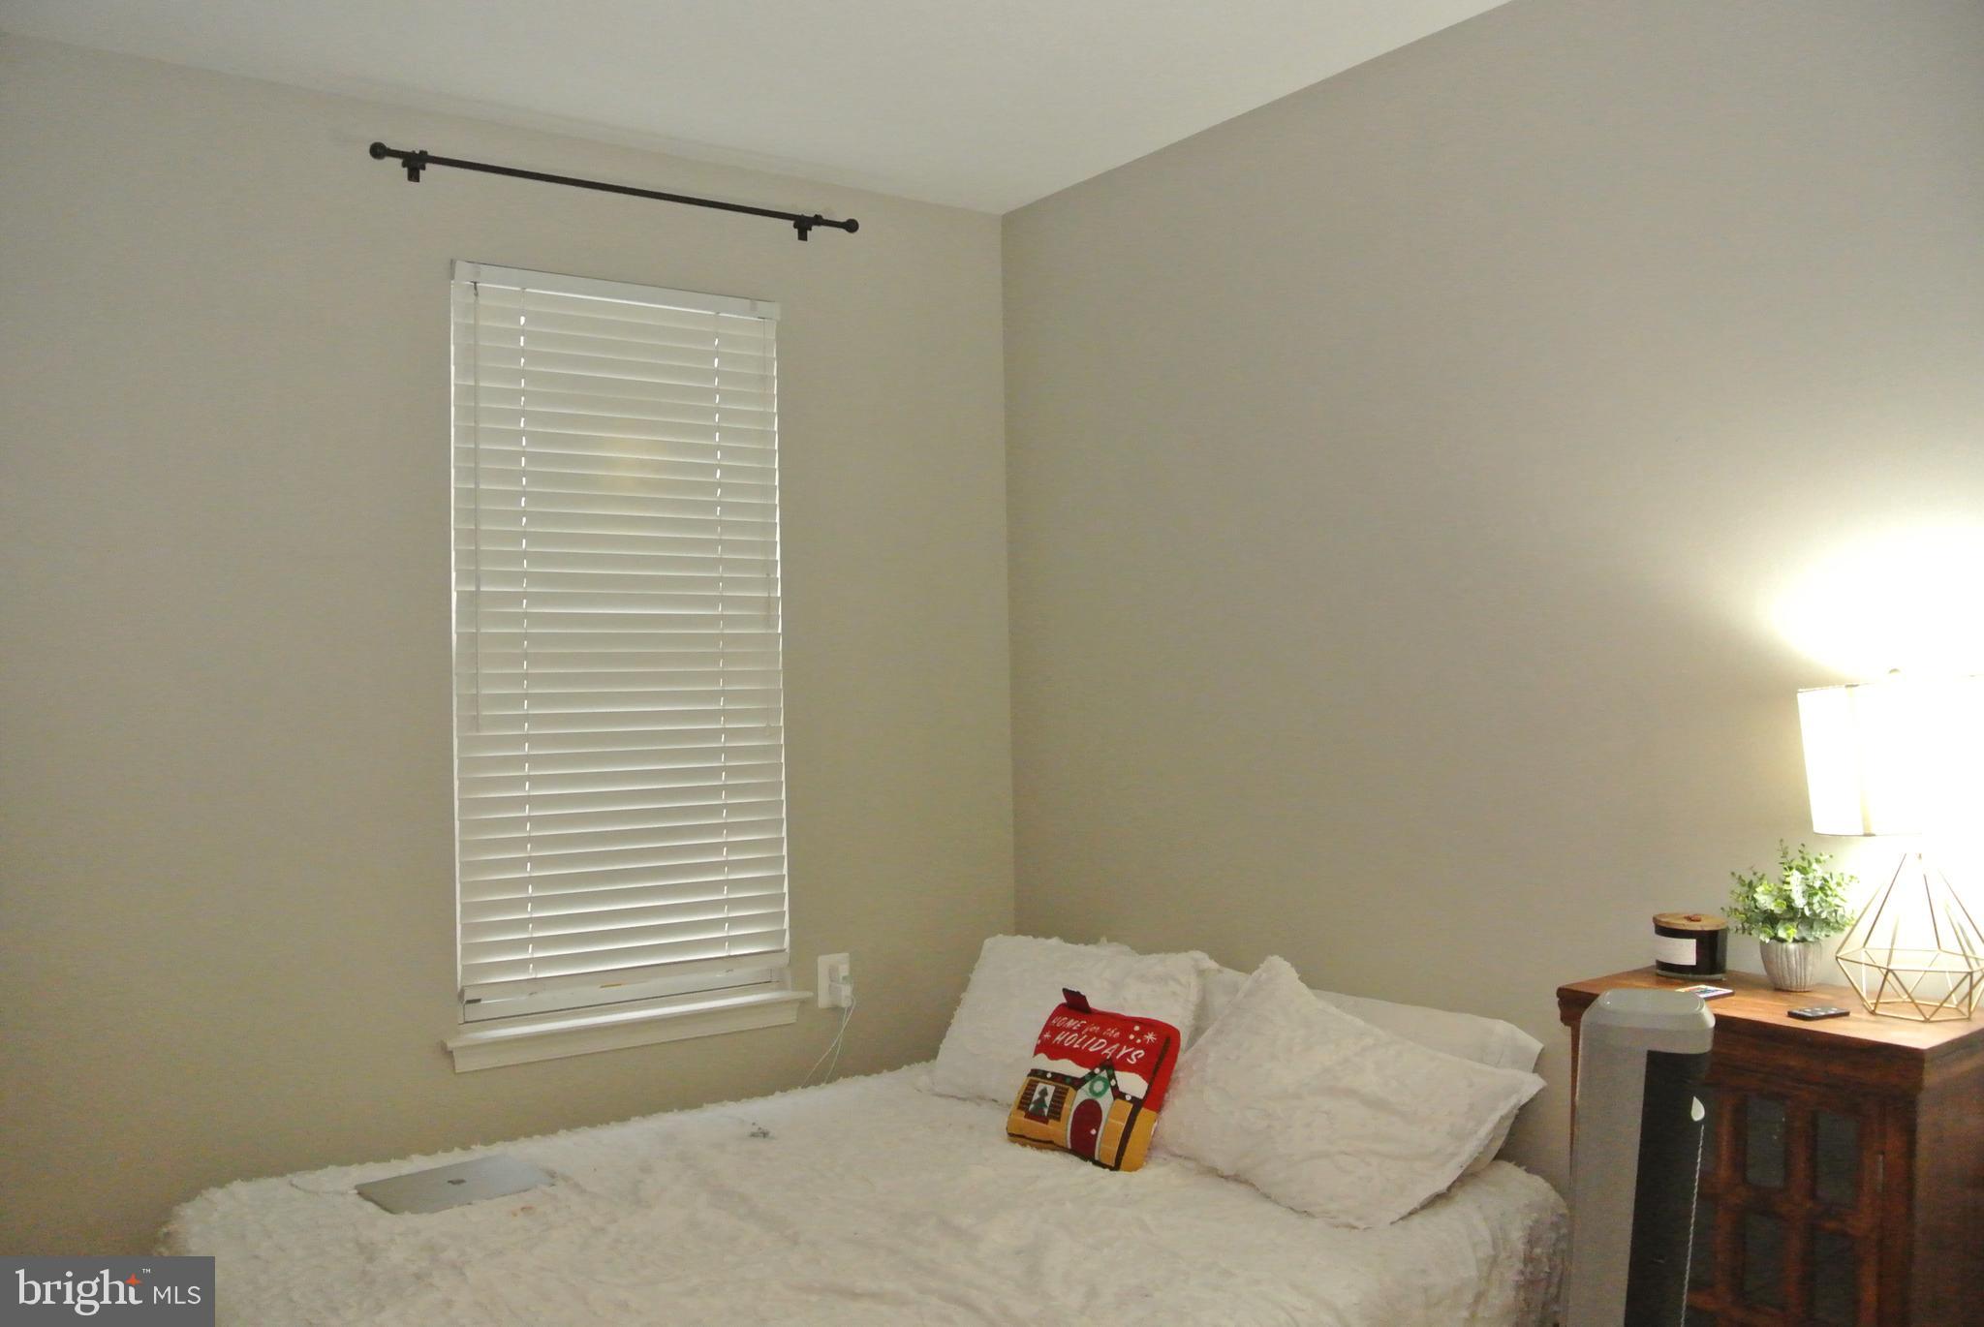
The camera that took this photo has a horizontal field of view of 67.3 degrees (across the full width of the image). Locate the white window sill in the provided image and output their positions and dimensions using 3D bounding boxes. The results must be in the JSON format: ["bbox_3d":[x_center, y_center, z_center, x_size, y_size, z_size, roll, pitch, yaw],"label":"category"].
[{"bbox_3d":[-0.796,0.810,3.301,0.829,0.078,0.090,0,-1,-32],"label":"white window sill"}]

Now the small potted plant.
[{"bbox_3d":[1.188,0.372,2.216,0.189,0.217,0.179,-1,-1,28],"label":"small potted plant"}]

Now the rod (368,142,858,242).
[{"bbox_3d":[-0.795,-1.028,3.280,1.085,0.049,0.100,0,-1,-32],"label":"rod"}]

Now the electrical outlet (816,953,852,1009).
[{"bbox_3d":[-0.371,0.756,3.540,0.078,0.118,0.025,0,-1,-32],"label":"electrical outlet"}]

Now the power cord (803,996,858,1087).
[{"bbox_3d":[-0.379,0.884,3.487,0.125,0.215,0.070,0,-1,-32],"label":"power cord"}]

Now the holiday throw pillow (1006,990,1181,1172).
[{"bbox_3d":[0.199,0.817,2.938,0.272,0.280,0.095,-2,-38,43],"label":"holiday throw pillow"}]

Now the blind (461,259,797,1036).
[{"bbox_3d":[-0.802,-0.063,3.303,0.742,1.573,0.060,0,-1,-32],"label":"blind"}]

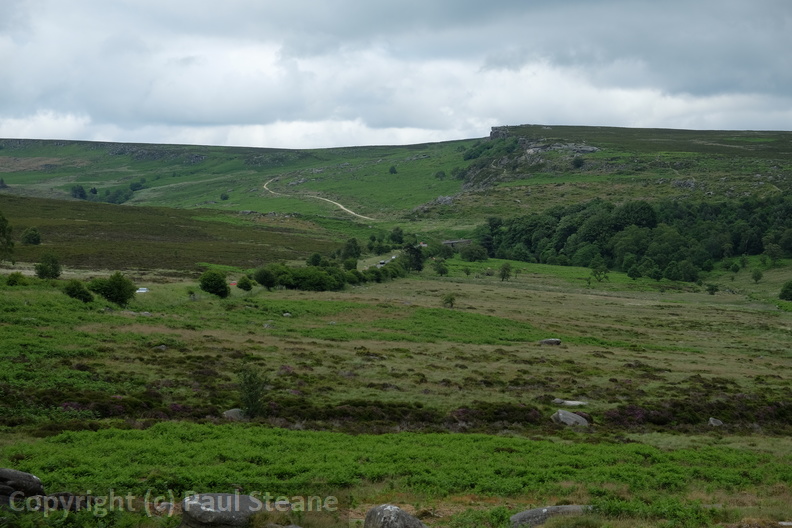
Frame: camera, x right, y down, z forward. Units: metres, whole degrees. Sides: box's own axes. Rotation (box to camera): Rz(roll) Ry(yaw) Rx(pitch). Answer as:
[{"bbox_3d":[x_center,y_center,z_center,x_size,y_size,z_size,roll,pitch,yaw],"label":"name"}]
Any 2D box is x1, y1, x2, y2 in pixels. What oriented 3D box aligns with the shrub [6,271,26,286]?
[{"bbox_3d":[-70.667,2.700,340.000,3.724,2.979,3.538,0,2,0],"label":"shrub"}]

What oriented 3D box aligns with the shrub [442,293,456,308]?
[{"bbox_3d":[8.204,5.597,280.000,2.147,2.454,2.040,0,2,0],"label":"shrub"}]

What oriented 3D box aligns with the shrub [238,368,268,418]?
[{"bbox_3d":[-5.931,5.390,76.000,1.249,2.081,1.186,0,2,0],"label":"shrub"}]

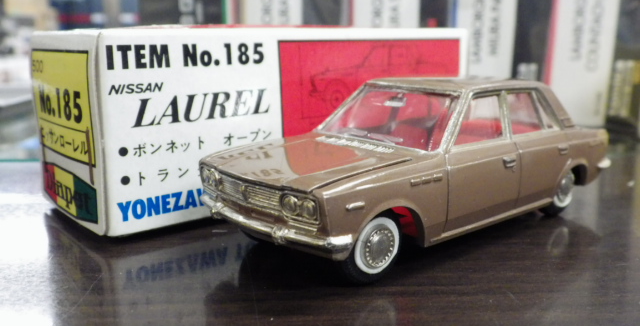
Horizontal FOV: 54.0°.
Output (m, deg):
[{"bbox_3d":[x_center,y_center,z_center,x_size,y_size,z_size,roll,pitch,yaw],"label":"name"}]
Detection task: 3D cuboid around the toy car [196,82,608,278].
[{"bbox_3d":[0.026,-0.003,0.147,0.106,0.034,0.042,-10,16,-40],"label":"toy car"}]

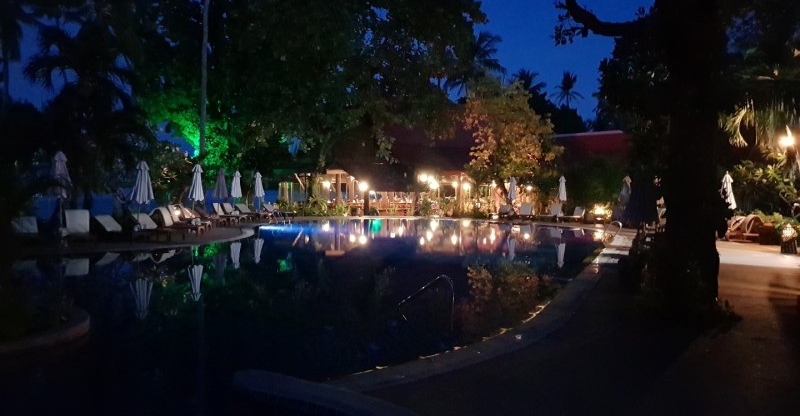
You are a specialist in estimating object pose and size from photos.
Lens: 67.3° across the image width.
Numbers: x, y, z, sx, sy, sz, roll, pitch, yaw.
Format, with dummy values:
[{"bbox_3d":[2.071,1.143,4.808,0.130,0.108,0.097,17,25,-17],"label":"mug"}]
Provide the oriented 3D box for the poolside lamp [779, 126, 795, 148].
[{"bbox_3d":[10.176,-1.854,15.800,0.380,0.550,0.380,2,2,33],"label":"poolside lamp"}]

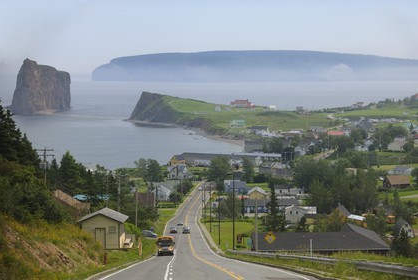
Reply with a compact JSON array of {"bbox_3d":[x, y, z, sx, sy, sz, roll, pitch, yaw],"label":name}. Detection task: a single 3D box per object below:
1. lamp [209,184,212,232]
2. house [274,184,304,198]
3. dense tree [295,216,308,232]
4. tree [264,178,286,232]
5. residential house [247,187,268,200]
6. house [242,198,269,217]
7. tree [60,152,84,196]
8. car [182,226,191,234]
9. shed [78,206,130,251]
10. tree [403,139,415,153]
[{"bbox_3d":[0.452,17.058,278.000,0.500,12.200,0.400,0,4,0],"label":"lamp"},{"bbox_3d":[37.470,24.030,519.000,14.000,5.600,8.000,0,4,0],"label":"house"},{"bbox_3d":[28.630,26.092,343.000,3.600,5.000,3.600,0,4,0],"label":"dense tree"},{"bbox_3d":[17.910,17.910,303.000,6.000,14.600,6.000,0,4,0],"label":"tree"},{"bbox_3d":[19.519,22.585,446.184,7.000,5.500,11.000,0,4,4],"label":"residential house"},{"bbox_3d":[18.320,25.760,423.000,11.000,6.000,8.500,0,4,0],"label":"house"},{"bbox_3d":[-34.741,8.970,280.000,6.000,12.200,6.000,0,4,0],"label":"tree"},{"bbox_3d":[-5.430,22.100,270.000,1.850,1.550,4.600,0,-3,-1],"label":"car"},{"bbox_3d":[-11.220,9.450,118.300,4.600,3.750,4.700,0,4,4],"label":"shed"},{"bbox_3d":[141.121,4.012,780.000,8.300,9.600,8.300,0,4,0],"label":"tree"}]

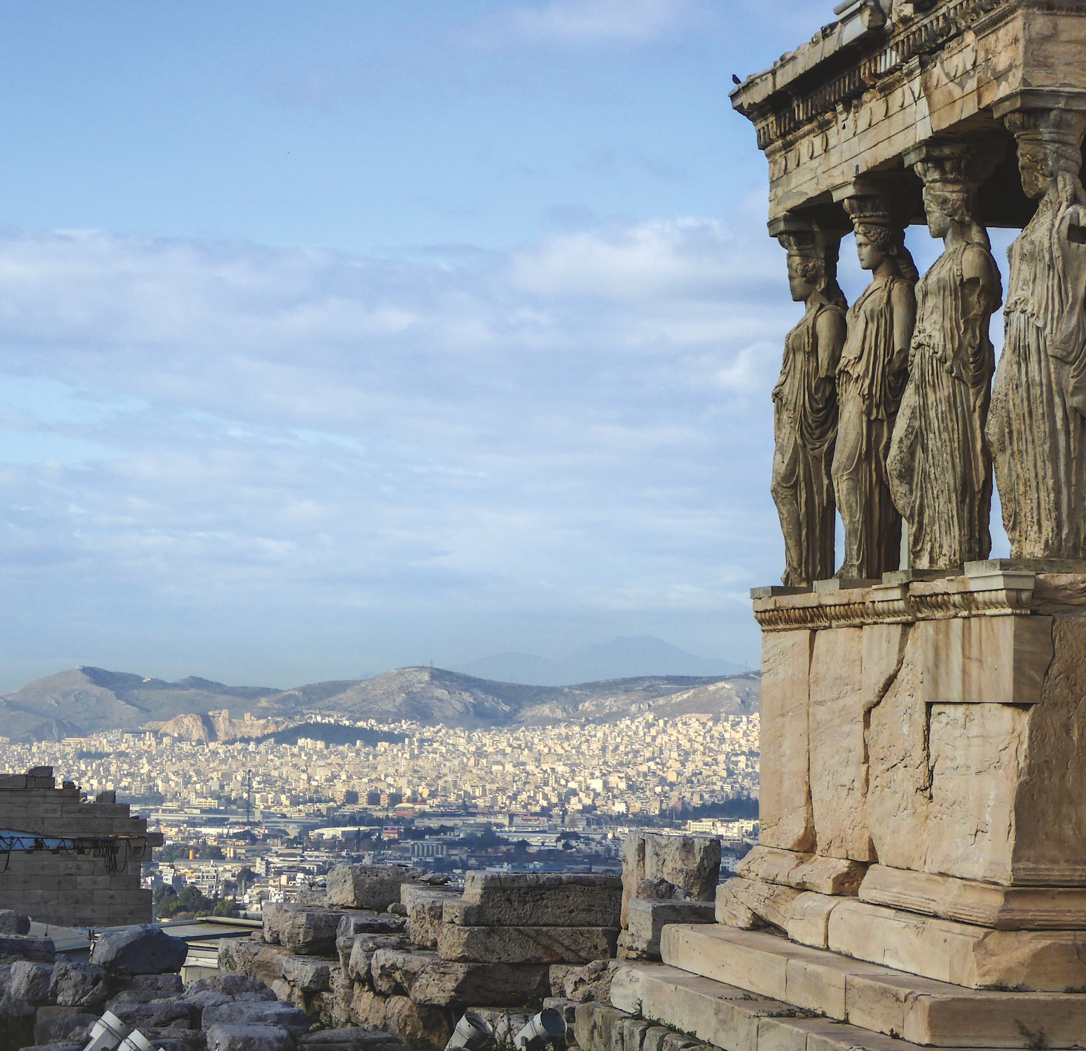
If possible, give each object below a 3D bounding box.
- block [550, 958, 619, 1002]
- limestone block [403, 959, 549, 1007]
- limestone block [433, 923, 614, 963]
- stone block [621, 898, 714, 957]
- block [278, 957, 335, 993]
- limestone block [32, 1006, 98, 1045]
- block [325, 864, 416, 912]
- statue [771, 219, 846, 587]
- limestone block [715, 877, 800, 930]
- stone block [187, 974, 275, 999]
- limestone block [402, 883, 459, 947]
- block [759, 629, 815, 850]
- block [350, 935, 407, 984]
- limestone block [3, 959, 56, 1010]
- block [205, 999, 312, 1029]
[{"bbox_3d":[0.263,2.912,27.700,0.460,0.280,0.420,2,-3,-9],"label":"block"},{"bbox_3d":[-0.429,2.933,27.800,0.800,0.290,0.800,2,-2,-9],"label":"limestone block"},{"bbox_3d":[-0.111,2.742,28.400,1.080,0.260,0.650,2,-3,-9],"label":"limestone block"},{"bbox_3d":[0.781,2.443,26.300,0.450,0.360,0.700,2,-2,-9],"label":"stone block"},{"bbox_3d":[-1.650,3.144,30.300,0.360,0.270,0.420,2,-2,-9],"label":"block"},{"bbox_3d":[-3.713,3.888,33.710,0.447,0.268,0.400,1,-2,1],"label":"limestone block"},{"bbox_3d":[-1.167,2.468,29.500,0.500,0.290,0.700,2,-2,-9],"label":"block"},{"bbox_3d":[1.621,-0.732,26.401,0.440,2.193,0.620,2,-3,-9],"label":"statue"},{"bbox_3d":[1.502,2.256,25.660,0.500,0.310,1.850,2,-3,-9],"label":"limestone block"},{"bbox_3d":[-2.229,3.310,31.000,0.580,0.230,0.450,2,-2,-9],"label":"stone block"},{"bbox_3d":[-0.744,2.557,28.300,0.300,0.380,0.500,2,-2,-9],"label":"limestone block"},{"bbox_3d":[1.729,1.322,26.628,0.500,1.340,1.350,2,-3,-9],"label":"block"},{"bbox_3d":[-1.092,2.896,28.900,0.360,0.310,0.450,2,-3,-9],"label":"block"},{"bbox_3d":[-3.549,3.185,30.000,0.330,0.340,0.350,2,-3,-9],"label":"limestone block"},{"bbox_3d":[-1.957,3.337,29.500,0.680,0.230,0.500,2,-2,-9],"label":"block"}]

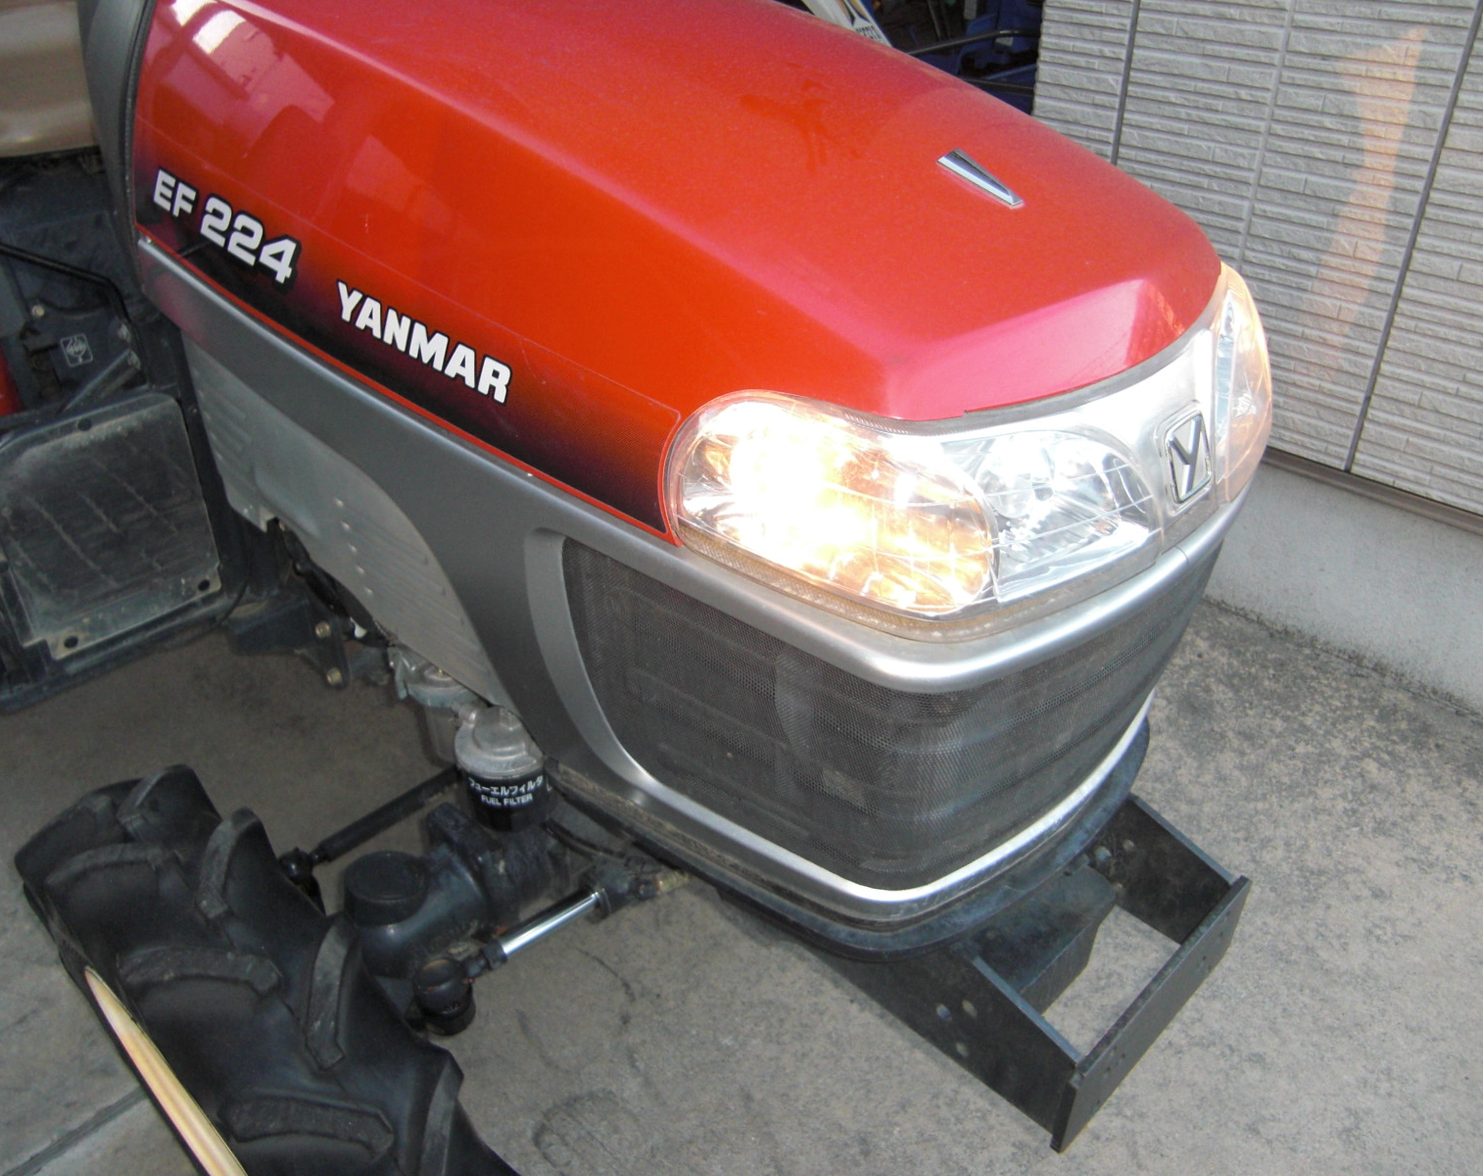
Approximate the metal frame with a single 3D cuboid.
[{"bbox_3d":[0.251,0.281,1.126,0.277,0.168,0.269,29,47,36],"label":"metal frame"}]

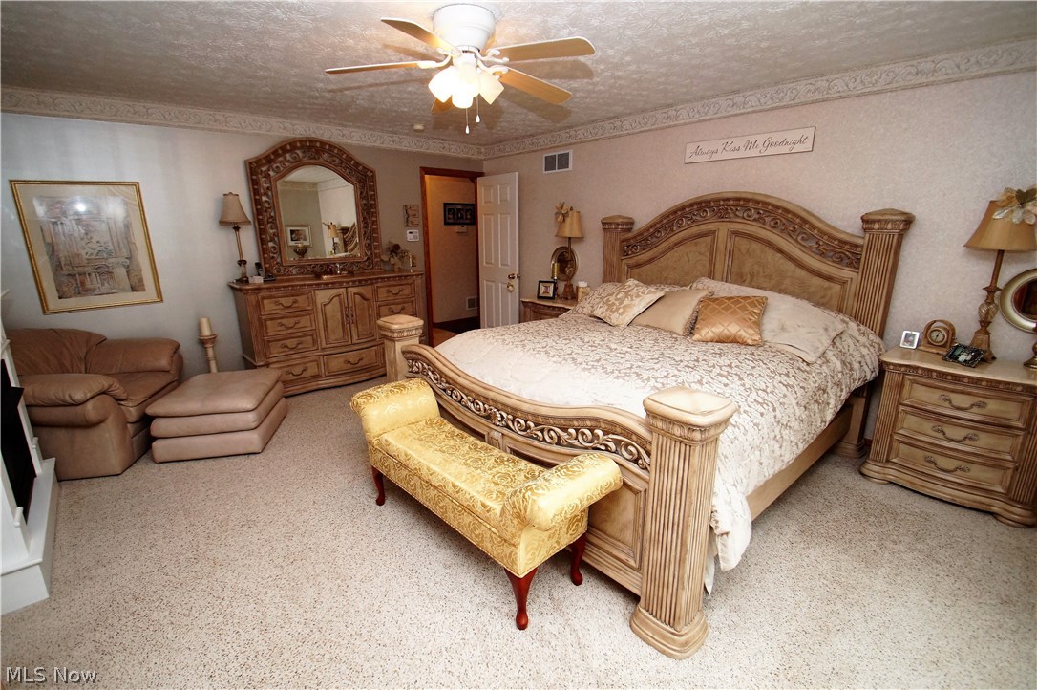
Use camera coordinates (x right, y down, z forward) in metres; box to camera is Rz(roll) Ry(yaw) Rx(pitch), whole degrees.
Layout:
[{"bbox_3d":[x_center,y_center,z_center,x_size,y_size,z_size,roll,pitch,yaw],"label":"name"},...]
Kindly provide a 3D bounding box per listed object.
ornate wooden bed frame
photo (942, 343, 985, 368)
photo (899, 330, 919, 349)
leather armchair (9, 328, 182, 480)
[{"bbox_3d":[0.747,-0.108,2.821,2.310,1.710,2.170,-14,21,-39],"label":"ornate wooden bed frame"},{"bbox_3d":[2.474,0.061,2.394,0.030,0.107,0.146,24,9,-19],"label":"photo"},{"bbox_3d":[2.409,-0.025,2.665,0.025,0.098,0.073,-1,13,-42],"label":"photo"},{"bbox_3d":[-3.100,0.323,3.053,0.900,0.860,0.990,-4,16,-11],"label":"leather armchair"}]

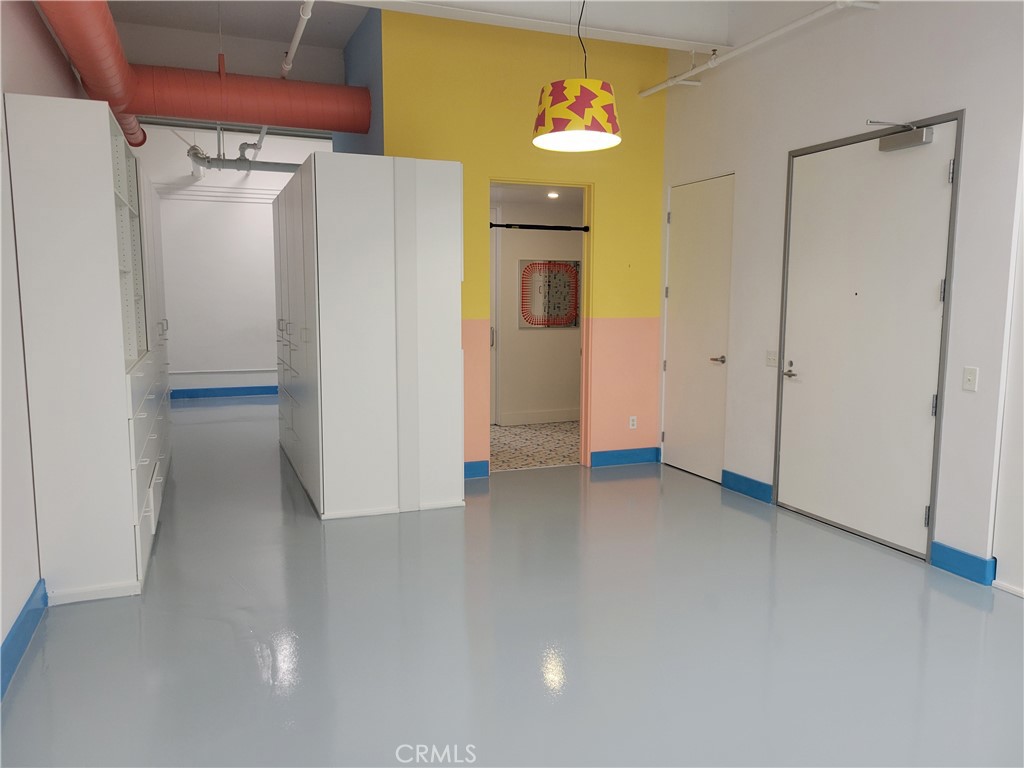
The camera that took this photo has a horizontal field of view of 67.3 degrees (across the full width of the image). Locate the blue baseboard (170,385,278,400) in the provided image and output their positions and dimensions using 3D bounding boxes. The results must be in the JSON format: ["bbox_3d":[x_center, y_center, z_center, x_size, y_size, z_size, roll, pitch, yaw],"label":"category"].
[{"bbox_3d":[-4.075,0.125,10.931,1.435,0.128,0.020,-2,7,-21],"label":"blue baseboard"}]

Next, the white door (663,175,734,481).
[{"bbox_3d":[1.509,-0.437,6.274,0.050,2.373,0.880,-2,7,-21],"label":"white door"}]

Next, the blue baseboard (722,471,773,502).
[{"bbox_3d":[1.753,0.759,5.737,0.020,0.135,0.550,-2,7,-21],"label":"blue baseboard"}]

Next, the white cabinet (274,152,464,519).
[{"bbox_3d":[-1.365,-0.475,6.592,1.000,2.365,3.143,-2,7,-21],"label":"white cabinet"}]

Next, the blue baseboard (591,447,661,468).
[{"bbox_3d":[0.997,0.643,6.704,0.664,0.132,0.020,-2,7,-21],"label":"blue baseboard"}]

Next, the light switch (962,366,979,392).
[{"bbox_3d":[2.377,-0.022,3.995,0.012,0.125,0.081,-2,7,-21],"label":"light switch"}]

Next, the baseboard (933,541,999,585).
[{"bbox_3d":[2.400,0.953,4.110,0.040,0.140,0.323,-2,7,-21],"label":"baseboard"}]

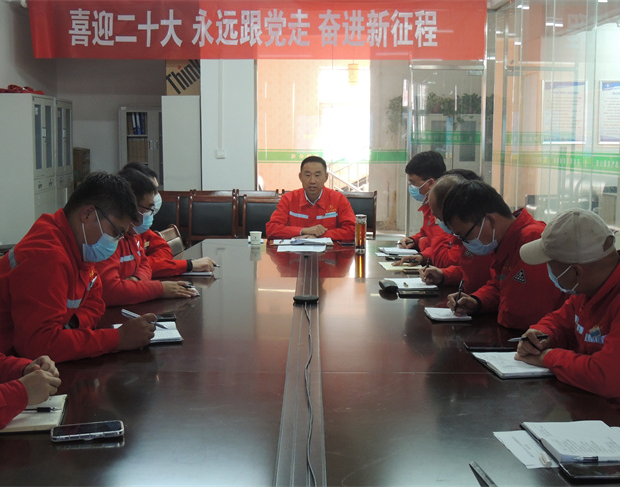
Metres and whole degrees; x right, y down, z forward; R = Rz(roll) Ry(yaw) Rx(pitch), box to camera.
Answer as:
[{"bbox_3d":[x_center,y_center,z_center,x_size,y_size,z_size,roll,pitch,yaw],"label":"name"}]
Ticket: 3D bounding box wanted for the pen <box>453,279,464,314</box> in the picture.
[{"bbox_3d":[0.568,0.201,3.370,0.011,0.133,0.011,16,-15,5],"label":"pen"}]

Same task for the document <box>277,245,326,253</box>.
[{"bbox_3d":[-0.049,0.030,5.401,0.295,0.006,0.260,0,7,0],"label":"document"}]

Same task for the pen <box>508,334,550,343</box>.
[{"bbox_3d":[0.686,0.298,2.771,0.137,0.011,0.011,-7,8,-12],"label":"pen"}]

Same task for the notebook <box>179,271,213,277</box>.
[{"bbox_3d":[-0.580,0.147,4.495,0.190,0.016,0.170,0,6,0],"label":"notebook"}]

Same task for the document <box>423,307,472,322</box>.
[{"bbox_3d":[0.530,0.268,3.354,0.145,0.012,0.222,0,7,-3],"label":"document"}]

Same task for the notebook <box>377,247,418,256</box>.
[{"bbox_3d":[0.545,0.049,5.370,0.190,0.016,0.250,1,7,7],"label":"notebook"}]

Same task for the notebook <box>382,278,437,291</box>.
[{"bbox_3d":[0.462,0.187,4.040,0.215,0.013,0.260,0,7,0],"label":"notebook"}]

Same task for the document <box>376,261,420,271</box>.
[{"bbox_3d":[0.498,0.122,4.744,0.210,0.008,0.280,0,6,3],"label":"document"}]

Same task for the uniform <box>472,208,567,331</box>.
[{"bbox_3d":[0.830,0.182,3.362,0.490,0.590,0.500,-1,7,-13],"label":"uniform"}]

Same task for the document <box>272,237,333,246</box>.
[{"bbox_3d":[-0.050,-0.013,5.866,0.380,0.026,0.250,0,6,0],"label":"document"}]

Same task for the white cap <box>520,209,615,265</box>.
[{"bbox_3d":[0.759,-0.018,2.600,0.270,0.145,0.180,-6,10,25],"label":"white cap"}]

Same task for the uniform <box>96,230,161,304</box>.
[{"bbox_3d":[-0.890,0.182,3.895,0.510,0.550,0.510,2,7,14],"label":"uniform"}]

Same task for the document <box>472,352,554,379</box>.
[{"bbox_3d":[0.627,0.356,2.609,0.210,0.012,0.285,-1,7,-6],"label":"document"}]

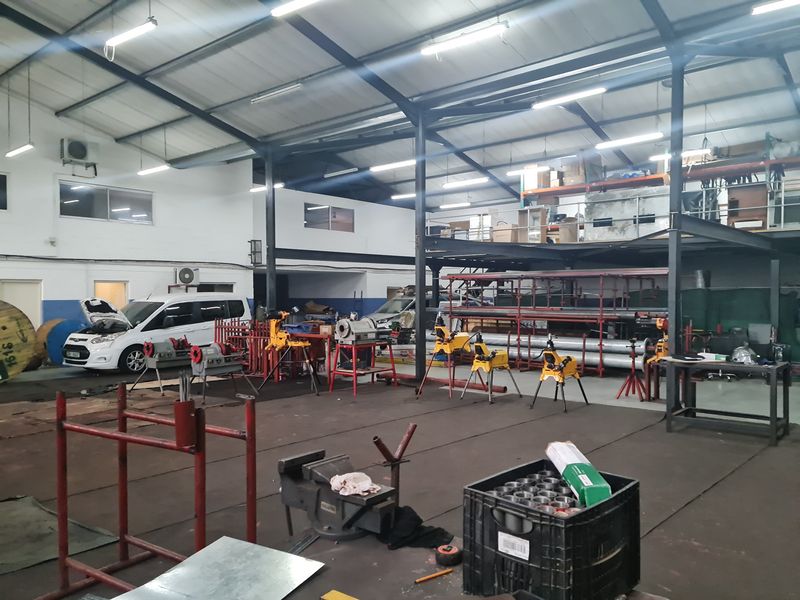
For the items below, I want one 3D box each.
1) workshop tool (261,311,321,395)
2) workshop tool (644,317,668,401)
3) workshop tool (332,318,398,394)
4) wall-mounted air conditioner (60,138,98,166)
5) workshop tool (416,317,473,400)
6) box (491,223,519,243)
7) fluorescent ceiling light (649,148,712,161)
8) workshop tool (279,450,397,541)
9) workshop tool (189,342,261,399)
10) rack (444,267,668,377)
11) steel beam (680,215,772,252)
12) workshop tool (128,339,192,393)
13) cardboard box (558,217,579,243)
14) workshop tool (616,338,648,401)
[{"bbox_3d":[-2.014,0.931,11.609,1.000,1.460,0.950,0,1,37],"label":"workshop tool"},{"bbox_3d":[4.306,0.947,10.209,0.520,1.370,0.520,0,1,40],"label":"workshop tool"},{"bbox_3d":[-0.624,0.980,11.364,0.750,1.340,1.170,0,1,41],"label":"workshop tool"},{"bbox_3d":[-8.160,-3.755,15.846,0.290,0.540,0.800,0,1,41],"label":"wall-mounted air conditioner"},{"bbox_3d":[0.876,0.954,10.839,0.650,1.390,1.000,0,1,33],"label":"workshop tool"},{"bbox_3d":[3.014,-1.772,17.791,0.620,0.580,0.420,0,1,41],"label":"box"},{"bbox_3d":[7.327,-3.801,16.300,1.500,0.100,0.130,0,1,40],"label":"fluorescent ceiling light"},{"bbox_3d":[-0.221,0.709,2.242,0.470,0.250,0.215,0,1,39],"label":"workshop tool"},{"bbox_3d":[-3.042,1.200,10.731,0.600,0.950,1.120,0,1,40],"label":"workshop tool"},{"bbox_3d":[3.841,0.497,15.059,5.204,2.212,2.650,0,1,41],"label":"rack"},{"bbox_3d":[6.506,-1.208,12.066,0.150,0.230,7.103,0,1,41],"label":"steel beam"},{"bbox_3d":[-4.205,1.179,11.624,0.840,1.000,1.140,0,1,41],"label":"workshop tool"},{"bbox_3d":[4.445,-1.784,16.402,0.320,0.630,0.420,0,1,41],"label":"cardboard box"},{"bbox_3d":[3.915,1.147,10.487,0.540,1.001,0.540,0,1,41],"label":"workshop tool"}]

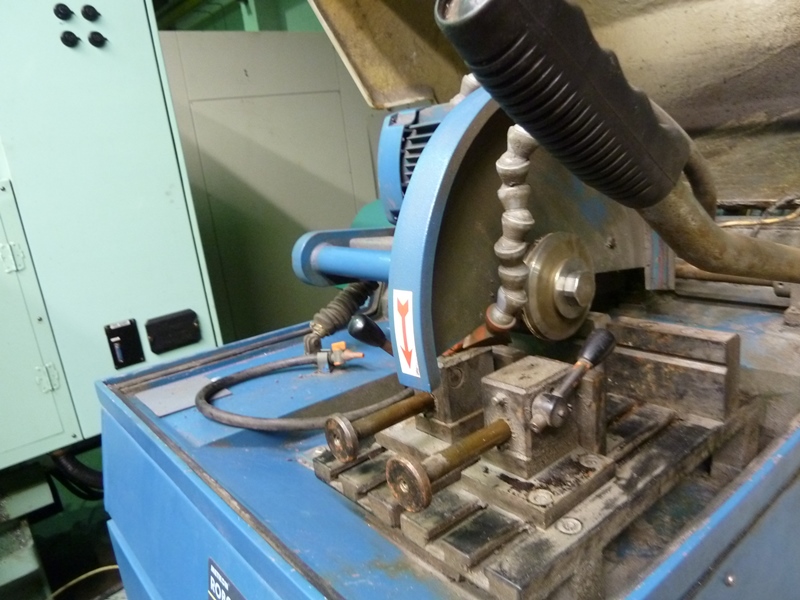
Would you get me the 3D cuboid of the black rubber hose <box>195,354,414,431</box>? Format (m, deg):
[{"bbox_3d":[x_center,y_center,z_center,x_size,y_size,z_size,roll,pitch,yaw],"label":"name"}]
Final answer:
[{"bbox_3d":[-0.134,0.117,0.746,0.217,0.025,0.270,-17,16,-36],"label":"black rubber hose"}]

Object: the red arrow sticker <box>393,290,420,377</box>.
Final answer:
[{"bbox_3d":[0.005,0.029,0.483,0.004,0.073,0.025,-15,15,-36],"label":"red arrow sticker"}]

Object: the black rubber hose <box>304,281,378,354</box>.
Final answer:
[{"bbox_3d":[-0.092,0.022,0.884,0.151,0.041,0.041,-44,-26,18],"label":"black rubber hose"}]

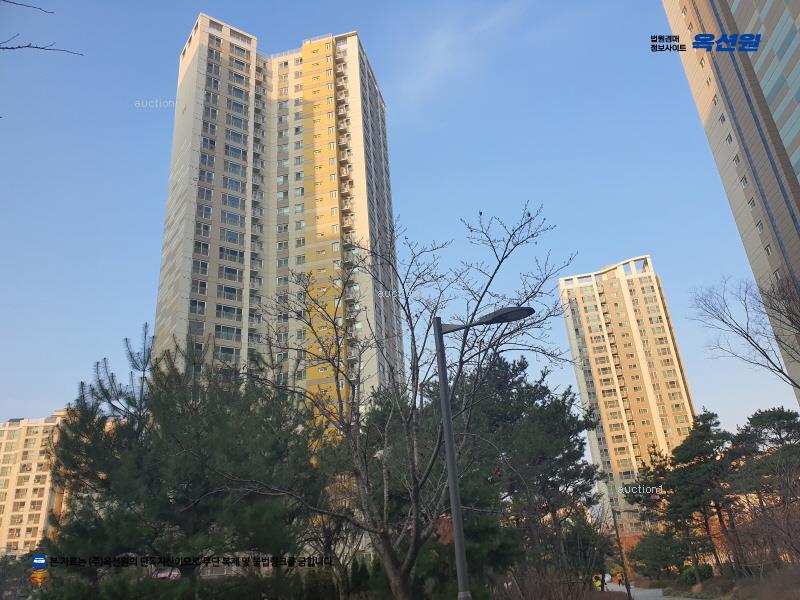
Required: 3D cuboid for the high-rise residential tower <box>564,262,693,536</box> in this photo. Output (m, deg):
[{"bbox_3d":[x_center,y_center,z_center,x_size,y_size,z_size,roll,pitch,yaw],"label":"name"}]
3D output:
[{"bbox_3d":[61.385,26.538,154.290,24.373,70.700,17.170,-15,-25,24],"label":"high-rise residential tower"}]

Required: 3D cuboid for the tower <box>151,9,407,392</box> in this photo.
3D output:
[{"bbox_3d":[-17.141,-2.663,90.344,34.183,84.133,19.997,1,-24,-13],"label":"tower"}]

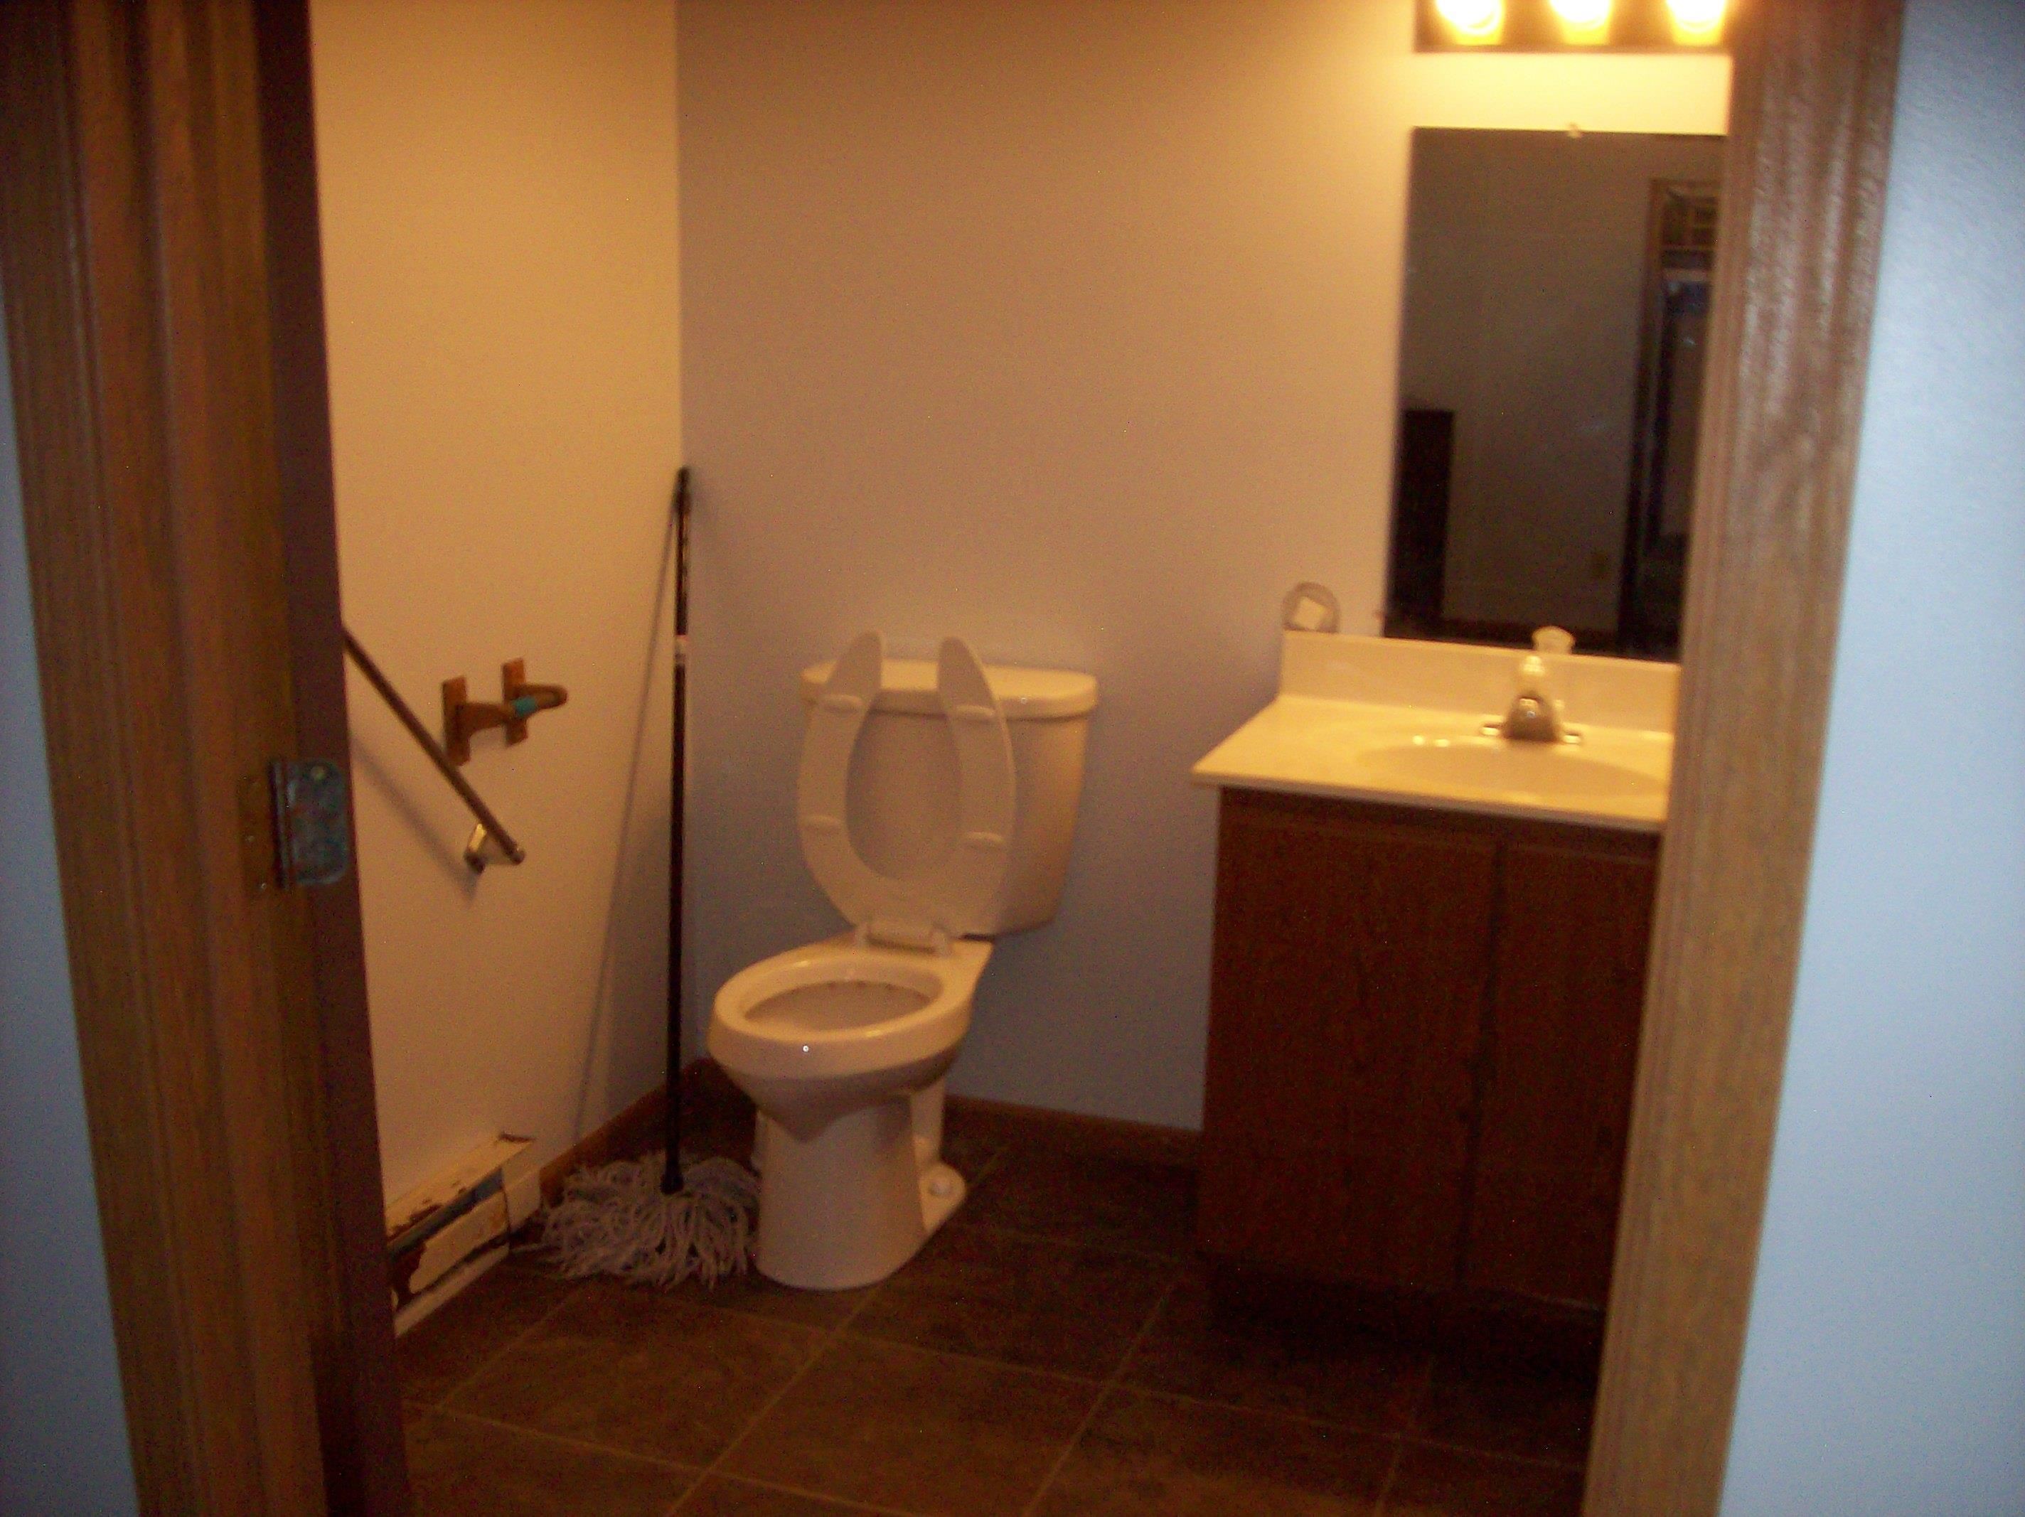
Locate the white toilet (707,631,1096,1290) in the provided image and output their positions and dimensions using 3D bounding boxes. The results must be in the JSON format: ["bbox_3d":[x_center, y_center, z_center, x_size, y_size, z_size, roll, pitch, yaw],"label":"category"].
[{"bbox_3d":[-0.179,0.279,3.132,0.489,0.890,0.678,5,13,18],"label":"white toilet"}]

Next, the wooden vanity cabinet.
[{"bbox_3d":[0.682,0.392,2.938,0.728,0.781,0.541,5,13,18],"label":"wooden vanity cabinet"}]

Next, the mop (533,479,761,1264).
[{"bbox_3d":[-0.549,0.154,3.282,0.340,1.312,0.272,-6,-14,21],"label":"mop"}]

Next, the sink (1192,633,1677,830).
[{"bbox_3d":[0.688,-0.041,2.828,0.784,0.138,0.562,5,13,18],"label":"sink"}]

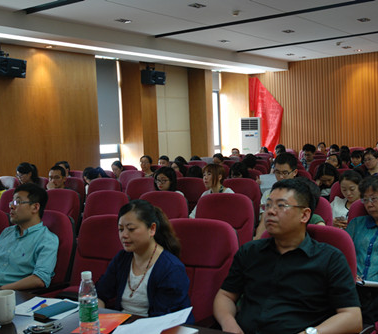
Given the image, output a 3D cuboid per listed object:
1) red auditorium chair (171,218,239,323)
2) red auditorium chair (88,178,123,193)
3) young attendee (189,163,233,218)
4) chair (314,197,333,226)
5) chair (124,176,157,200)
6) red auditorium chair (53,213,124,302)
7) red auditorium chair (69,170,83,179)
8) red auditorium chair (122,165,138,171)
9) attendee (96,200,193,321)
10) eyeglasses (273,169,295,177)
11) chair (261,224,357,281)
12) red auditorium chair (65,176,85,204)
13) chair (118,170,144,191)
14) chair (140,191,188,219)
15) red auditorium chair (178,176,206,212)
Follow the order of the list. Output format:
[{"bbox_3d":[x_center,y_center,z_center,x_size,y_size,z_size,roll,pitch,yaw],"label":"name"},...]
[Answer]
[{"bbox_3d":[-0.106,0.795,2.774,0.560,1.040,0.650,-1,3,35],"label":"red auditorium chair"},{"bbox_3d":[-1.063,0.663,6.457,0.560,1.040,0.620,-1,3,35],"label":"red auditorium chair"},{"bbox_3d":[0.206,0.576,5.326,0.470,1.205,0.720,-1,3,35],"label":"young attendee"},{"bbox_3d":[0.543,0.721,3.698,0.560,1.040,0.650,-1,3,35],"label":"chair"},{"bbox_3d":[-0.564,0.629,6.091,0.570,0.995,0.660,0,3,35],"label":"chair"},{"bbox_3d":[-0.565,0.800,3.095,0.560,1.040,0.620,-1,3,35],"label":"red auditorium chair"},{"bbox_3d":[-1.758,0.568,8.418,0.570,0.995,0.660,0,3,35],"label":"red auditorium chair"},{"bbox_3d":[-1.198,0.493,9.519,0.570,0.995,0.660,0,3,35],"label":"red auditorium chair"},{"bbox_3d":[-0.223,0.732,2.627,0.500,1.190,0.720,-1,3,35],"label":"attendee"},{"bbox_3d":[0.786,0.045,4.900,0.142,0.045,0.145,-1,13,31],"label":"eyeglasses"},{"bbox_3d":[0.360,0.789,2.446,0.560,1.040,0.650,-1,3,35],"label":"chair"},{"bbox_3d":[-1.538,0.669,6.772,0.560,1.040,0.650,-1,3,35],"label":"red auditorium chair"},{"bbox_3d":[-0.903,0.590,7.833,0.560,1.040,0.620,-1,3,35],"label":"chair"},{"bbox_3d":[-0.322,0.727,4.398,0.560,1.040,0.620,-1,3,35],"label":"chair"},{"bbox_3d":[-0.103,0.626,5.765,0.570,0.995,0.660,0,3,35],"label":"red auditorium chair"}]

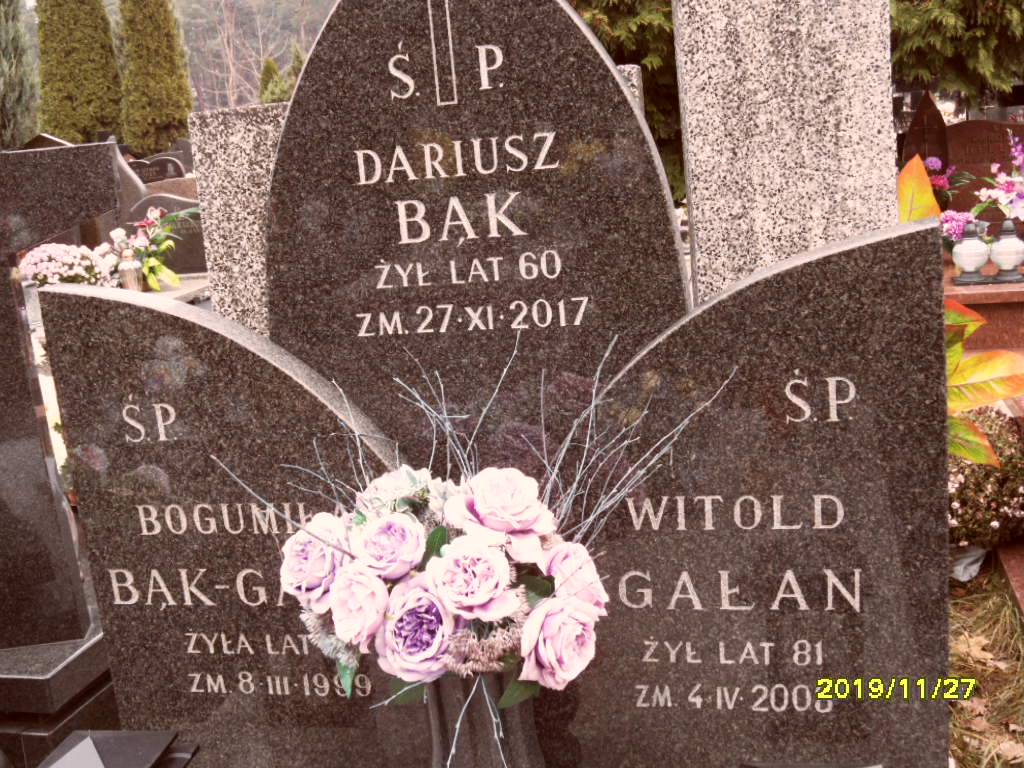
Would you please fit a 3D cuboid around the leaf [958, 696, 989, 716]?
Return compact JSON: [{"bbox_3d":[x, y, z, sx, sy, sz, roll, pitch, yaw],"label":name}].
[{"bbox_3d":[1.073,0.750,2.750,0.066,0.020,0.060,-1,12,21],"label":"leaf"}]

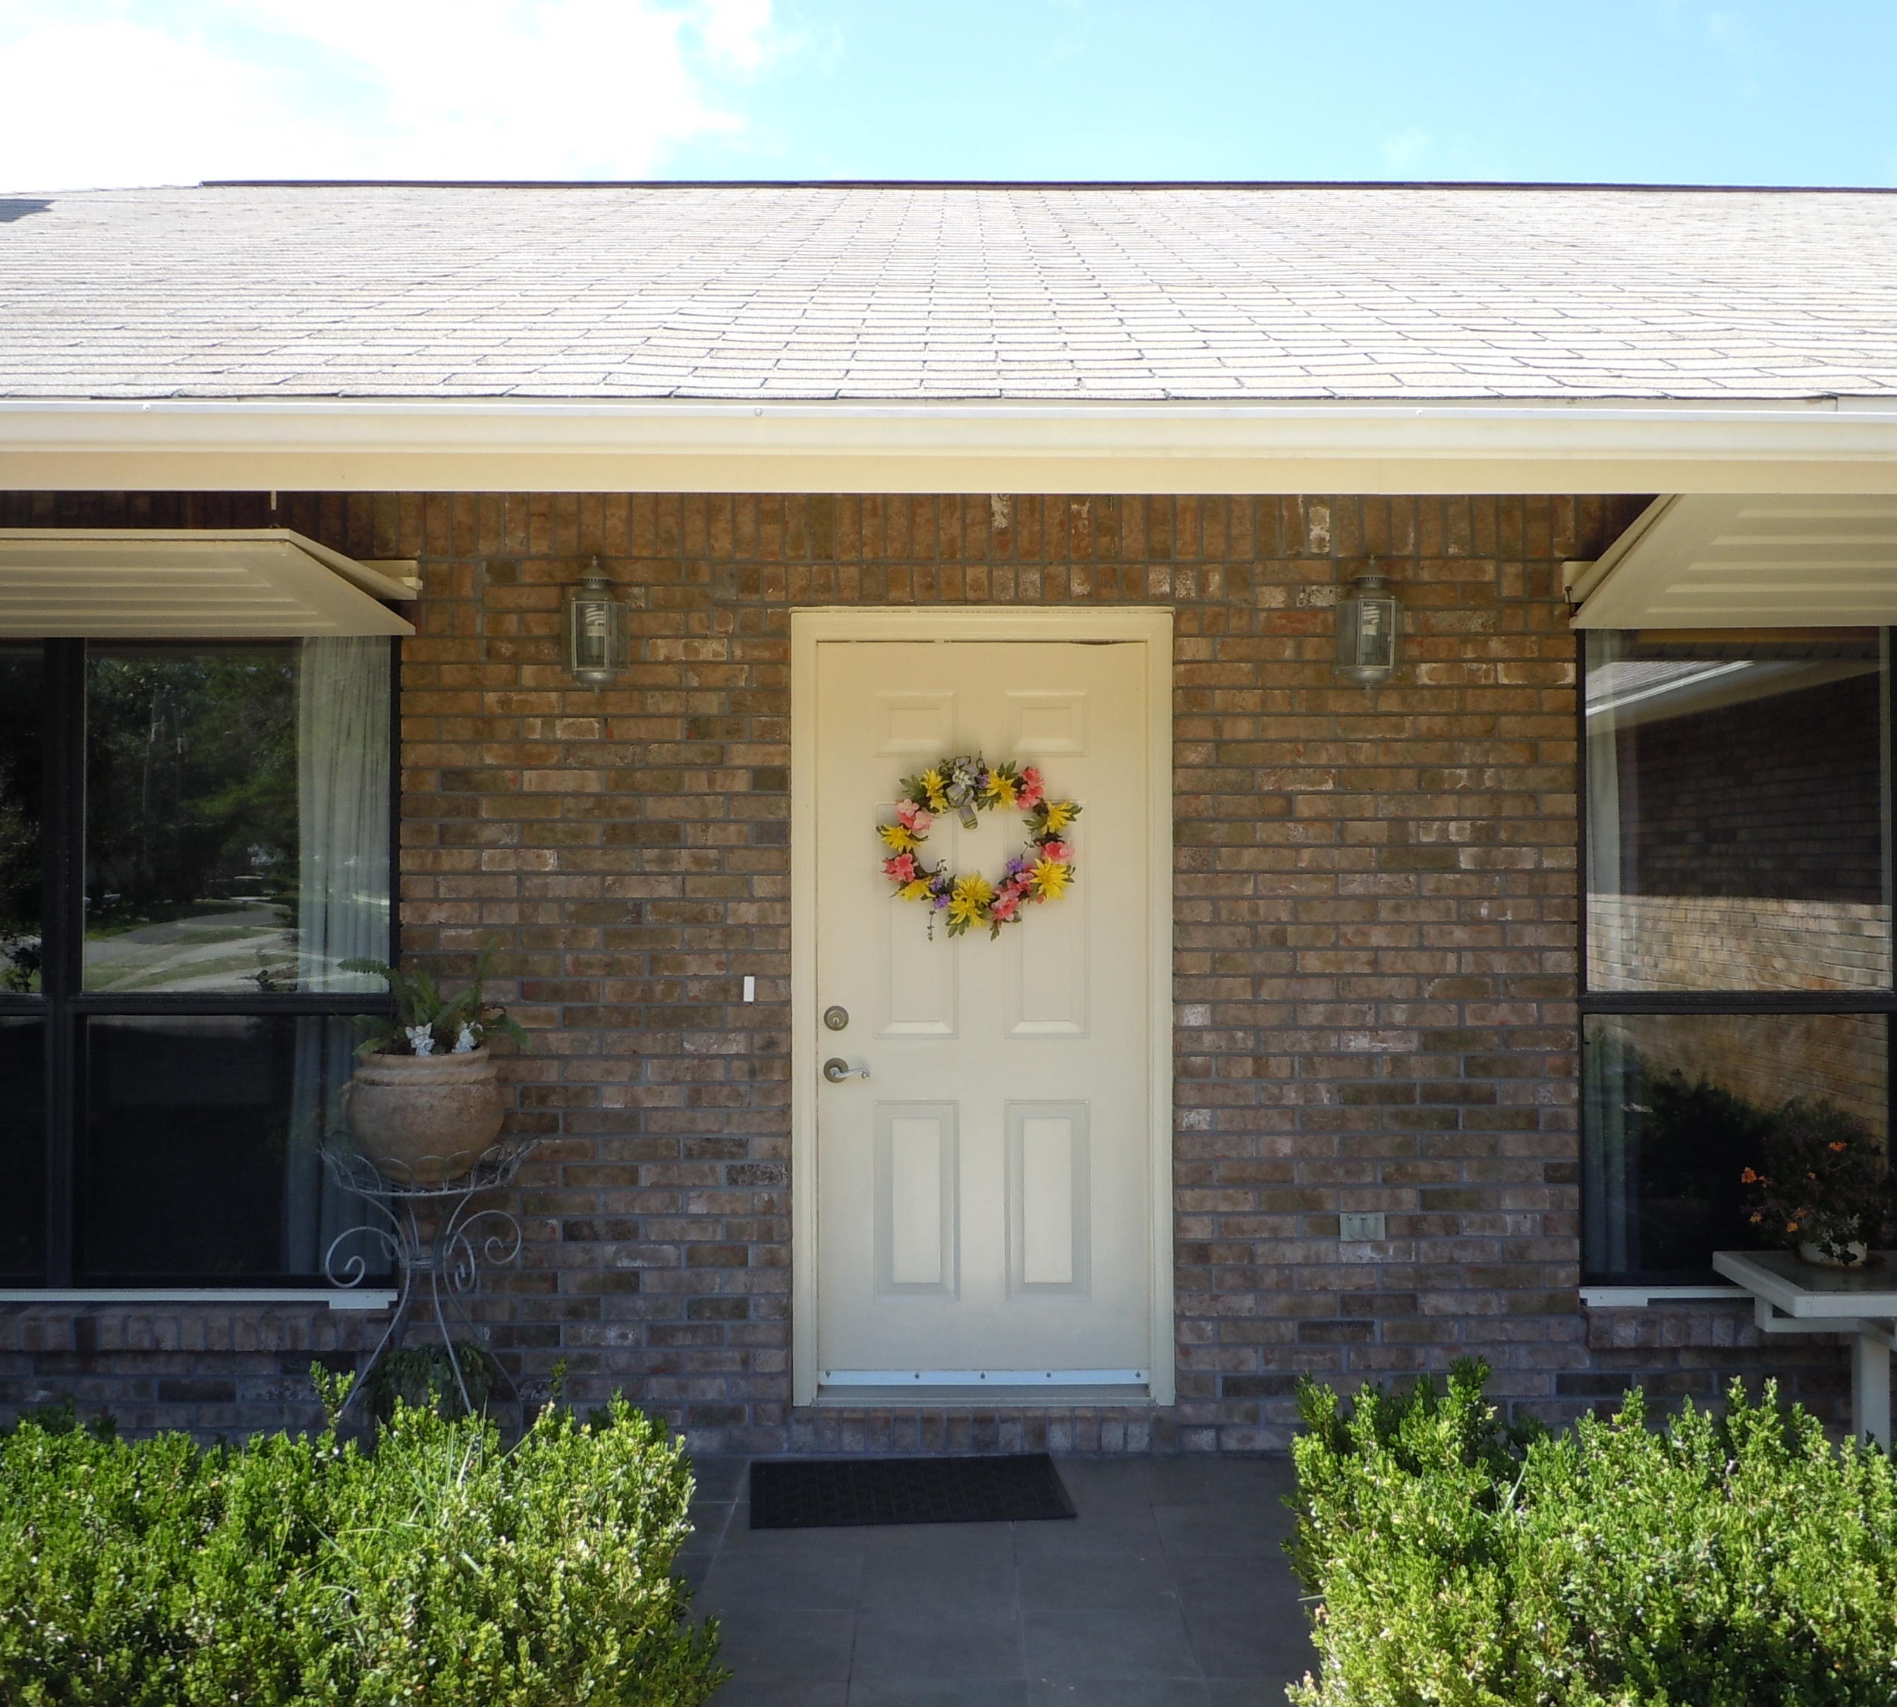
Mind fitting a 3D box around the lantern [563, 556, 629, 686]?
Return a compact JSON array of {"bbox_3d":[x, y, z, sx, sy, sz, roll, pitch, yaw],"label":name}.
[{"bbox_3d":[-0.908,-0.588,4.762,0.174,0.347,0.198,0,0,-1],"label":"lantern"}]

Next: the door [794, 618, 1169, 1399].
[{"bbox_3d":[0.094,0.422,4.930,1.002,2.103,0.119,0,0,-1],"label":"door"}]

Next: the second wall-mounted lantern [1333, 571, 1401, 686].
[{"bbox_3d":[1.087,-0.586,4.771,0.174,0.342,0.198,0,0,-1],"label":"second wall-mounted lantern"}]

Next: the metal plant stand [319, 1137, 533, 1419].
[{"bbox_3d":[-1.280,1.141,4.514,0.526,0.883,0.526,0,0,-1],"label":"metal plant stand"}]

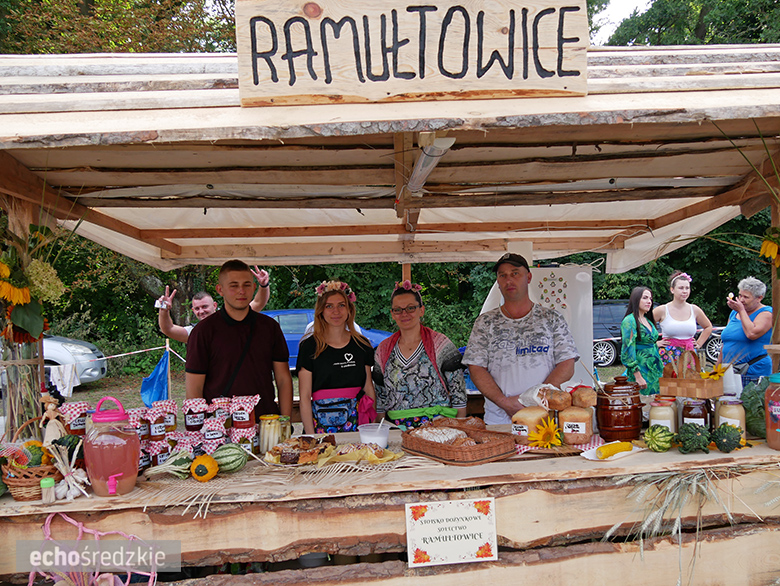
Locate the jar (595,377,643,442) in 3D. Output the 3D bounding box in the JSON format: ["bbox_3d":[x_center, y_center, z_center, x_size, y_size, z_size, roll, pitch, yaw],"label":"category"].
[{"bbox_3d":[0.942,0.474,2.590,0.178,0.235,0.174,-2,1,0],"label":"jar"}]

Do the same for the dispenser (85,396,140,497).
[{"bbox_3d":[-0.930,0.501,2.123,0.193,0.322,0.235,-3,1,-23],"label":"dispenser"}]

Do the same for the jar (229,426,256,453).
[{"bbox_3d":[-0.590,0.586,2.544,0.095,0.112,0.095,-2,1,-12],"label":"jar"}]

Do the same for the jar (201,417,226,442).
[{"bbox_3d":[-0.679,0.523,2.430,0.093,0.085,0.093,-3,2,-16],"label":"jar"}]

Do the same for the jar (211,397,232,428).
[{"bbox_3d":[-0.699,0.502,2.620,0.095,0.115,0.095,-3,2,-20],"label":"jar"}]

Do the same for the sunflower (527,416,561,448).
[{"bbox_3d":[0.582,0.524,2.361,0.125,0.118,0.055,-2,-12,8],"label":"sunflower"}]

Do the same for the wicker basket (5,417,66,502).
[{"bbox_3d":[-1.208,0.554,2.140,0.210,0.260,0.200,-3,2,-29],"label":"wicker basket"}]

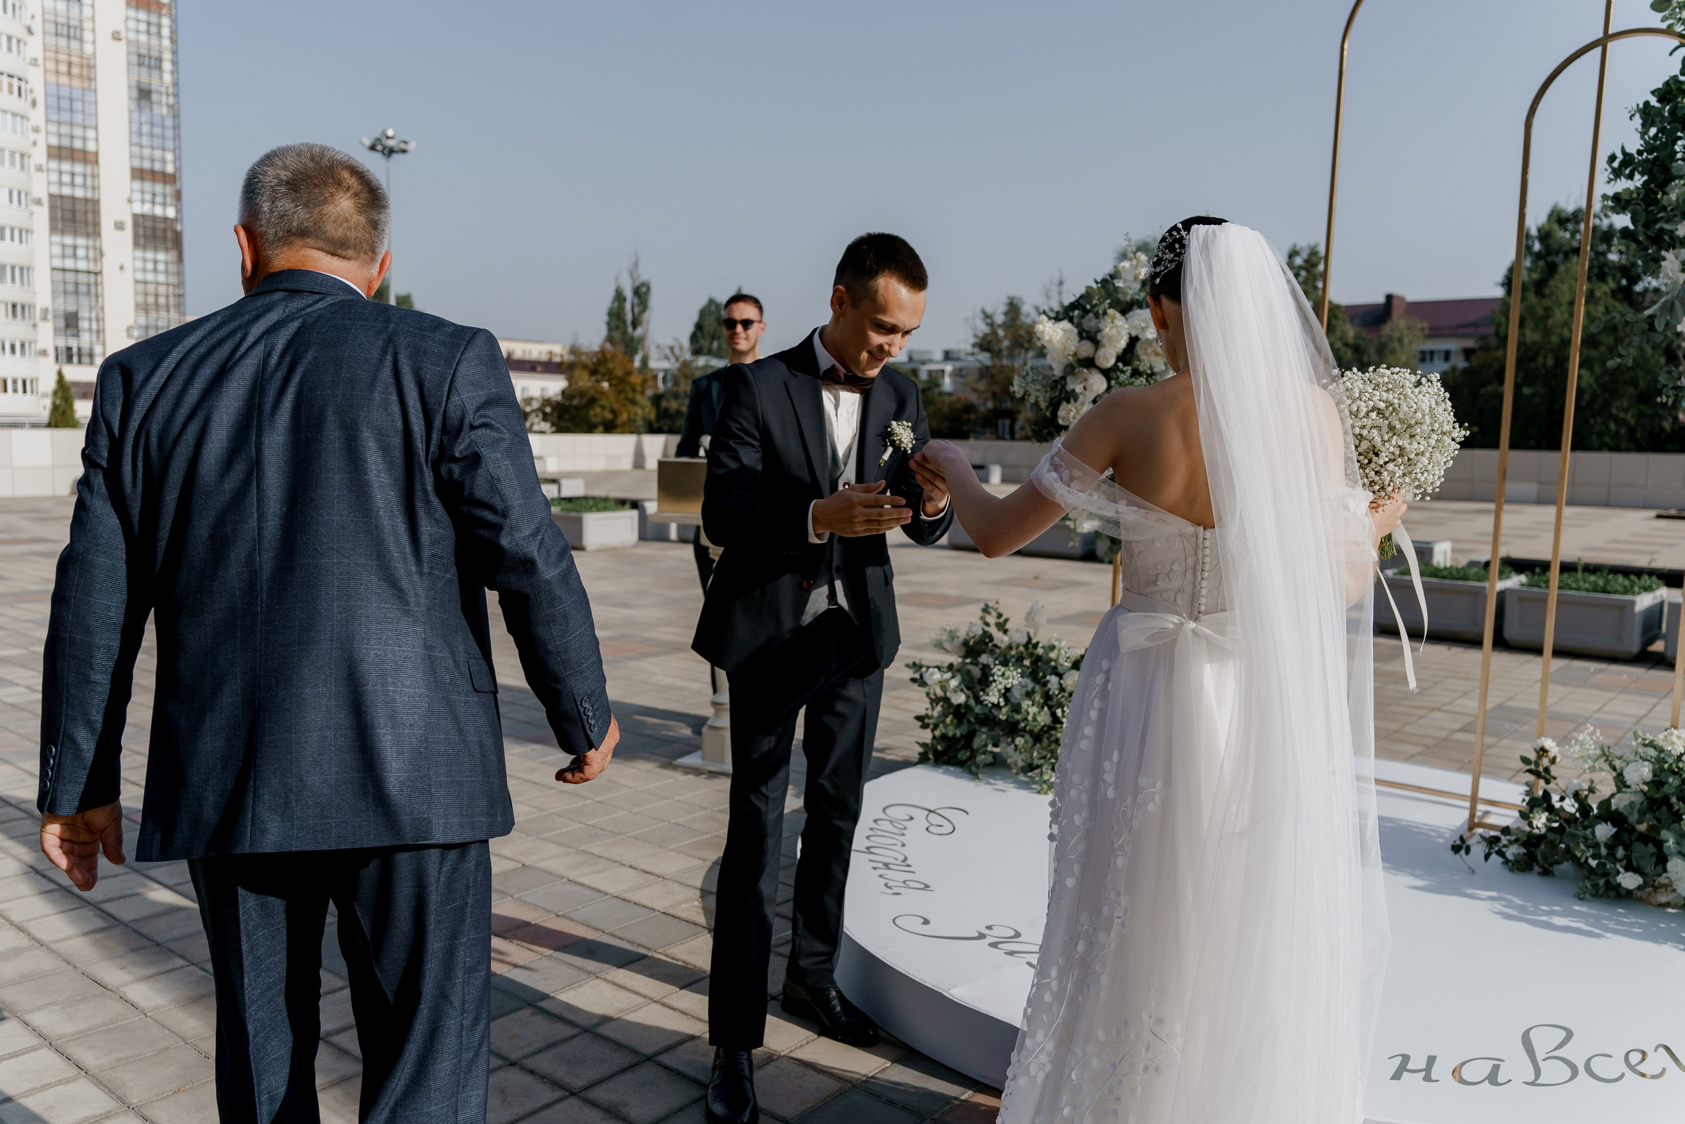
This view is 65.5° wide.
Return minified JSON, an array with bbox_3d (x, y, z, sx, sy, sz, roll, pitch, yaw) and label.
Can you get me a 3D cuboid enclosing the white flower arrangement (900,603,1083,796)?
[{"bbox_3d":[0.563,0.441,4.650,0.700,0.604,0.580,6,7,39],"label":"white flower arrangement"}]

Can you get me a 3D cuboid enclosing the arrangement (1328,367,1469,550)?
[{"bbox_3d":[0.999,-0.182,2.360,0.250,0.335,0.250,6,6,0],"label":"arrangement"}]

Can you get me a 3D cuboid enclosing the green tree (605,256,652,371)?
[{"bbox_3d":[-17.956,-17.677,110.000,4.200,15.908,4.000,1,6,0],"label":"green tree"}]

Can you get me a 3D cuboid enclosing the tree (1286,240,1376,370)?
[{"bbox_3d":[22.029,-9.341,60.000,5.000,10.475,5.000,1,6,0],"label":"tree"}]

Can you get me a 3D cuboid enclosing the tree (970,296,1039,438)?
[{"bbox_3d":[6.989,-7.526,55.000,3.600,7.270,3.600,1,6,0],"label":"tree"}]

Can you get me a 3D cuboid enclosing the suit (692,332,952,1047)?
[{"bbox_3d":[-0.049,0.282,2.780,0.550,1.490,0.460,-3,7,-35],"label":"suit"}]

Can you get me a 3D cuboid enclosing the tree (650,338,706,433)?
[{"bbox_3d":[-7.878,-7.690,62.000,3.200,5.689,3.200,1,6,0],"label":"tree"}]

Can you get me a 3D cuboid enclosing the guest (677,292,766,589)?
[{"bbox_3d":[-0.410,-0.125,5.400,0.560,1.860,0.420,3,6,15],"label":"guest"}]

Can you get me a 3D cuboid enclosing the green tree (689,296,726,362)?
[{"bbox_3d":[-10.442,-16.061,110.000,5.000,12.971,5.000,1,6,0],"label":"green tree"}]

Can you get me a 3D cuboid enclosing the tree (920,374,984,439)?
[{"bbox_3d":[3.943,-5.298,50.000,3.000,3.689,2.800,1,6,0],"label":"tree"}]

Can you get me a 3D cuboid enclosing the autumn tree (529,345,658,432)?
[{"bbox_3d":[-11.482,-7.336,60.000,5.600,5.237,5.000,1,6,0],"label":"autumn tree"}]

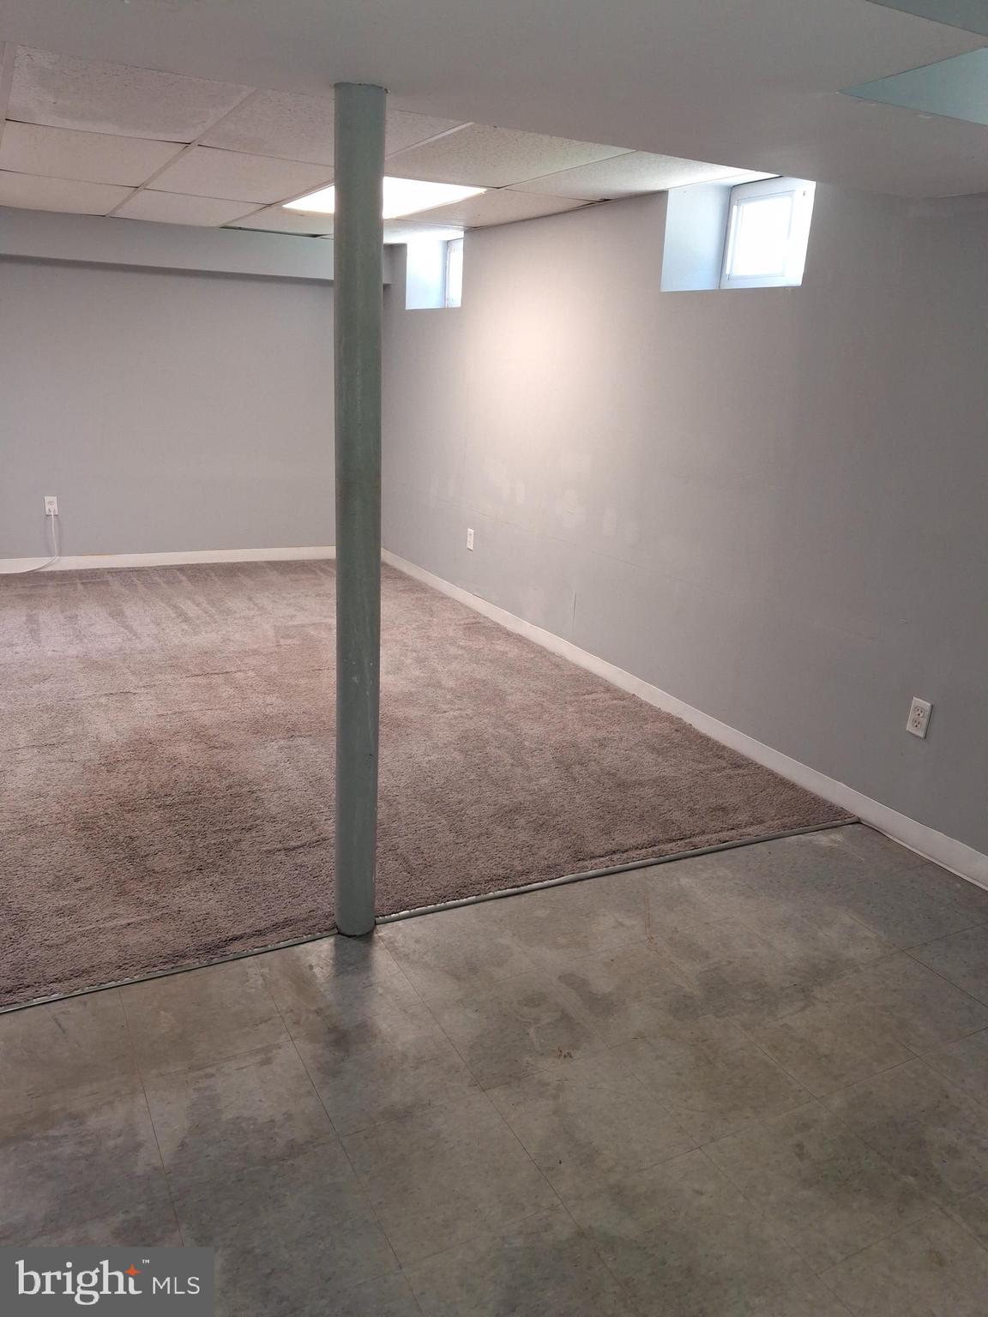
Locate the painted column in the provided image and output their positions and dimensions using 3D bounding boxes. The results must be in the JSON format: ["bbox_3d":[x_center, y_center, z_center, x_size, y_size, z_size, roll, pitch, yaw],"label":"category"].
[{"bbox_3d":[-0.311,-0.220,2.174,0.101,1.908,0.101,3,17,-1],"label":"painted column"}]

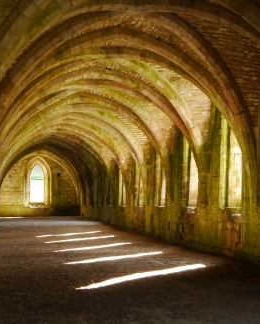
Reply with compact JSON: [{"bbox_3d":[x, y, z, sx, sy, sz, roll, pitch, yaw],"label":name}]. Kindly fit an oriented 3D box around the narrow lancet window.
[{"bbox_3d":[-6.091,1.417,51.000,0.950,2.530,0.250,1,-3,-9],"label":"narrow lancet window"}]

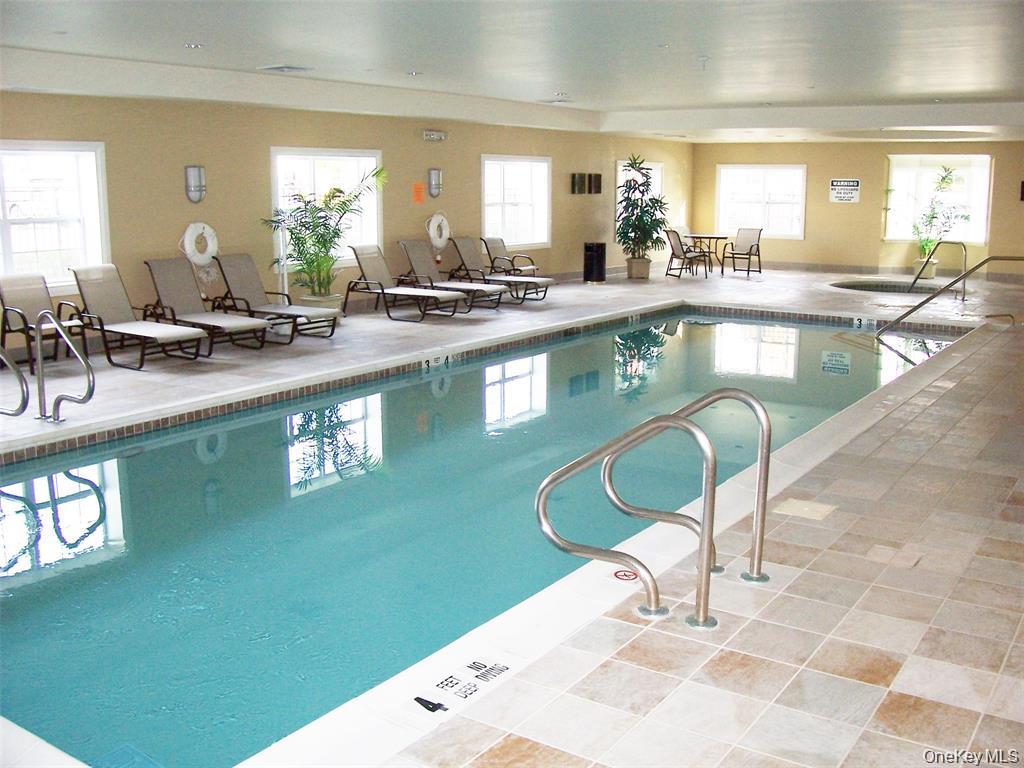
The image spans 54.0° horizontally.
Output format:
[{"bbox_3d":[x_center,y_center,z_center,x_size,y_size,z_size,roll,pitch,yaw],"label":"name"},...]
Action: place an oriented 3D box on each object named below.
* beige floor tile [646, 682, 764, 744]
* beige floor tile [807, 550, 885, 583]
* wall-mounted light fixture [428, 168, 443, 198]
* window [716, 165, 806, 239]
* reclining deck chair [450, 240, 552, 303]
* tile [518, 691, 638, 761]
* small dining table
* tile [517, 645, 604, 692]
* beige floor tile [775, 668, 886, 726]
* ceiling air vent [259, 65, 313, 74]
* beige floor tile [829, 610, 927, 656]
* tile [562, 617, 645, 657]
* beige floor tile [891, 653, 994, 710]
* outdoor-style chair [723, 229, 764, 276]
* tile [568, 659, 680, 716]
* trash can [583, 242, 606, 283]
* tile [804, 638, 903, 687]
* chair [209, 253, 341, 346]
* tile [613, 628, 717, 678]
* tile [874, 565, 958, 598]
[{"bbox_3d":[0.645,1.072,3.288,0.300,0.010,0.300,7,13,34],"label":"beige floor tile"},{"bbox_3d":[1.530,0.834,4.577,0.300,0.010,0.300,7,13,34],"label":"beige floor tile"},{"bbox_3d":[-1.128,-3.024,15.170,0.100,0.430,0.270,7,13,34],"label":"wall-mounted light fixture"},{"bbox_3d":[5.252,-3.836,21.174,1.960,1.540,0.120,7,13,34],"label":"window"},{"bbox_3d":[-0.126,-1.716,15.115,1.610,0.920,0.690,7,13,34],"label":"reclining deck chair"},{"bbox_3d":[0.218,1.099,3.227,0.300,0.010,0.300,7,13,34],"label":"tile"},{"bbox_3d":[3.774,-2.489,19.513,0.880,0.720,0.880,7,13,34],"label":"small dining table"},{"bbox_3d":[0.186,1.018,3.601,0.205,0.010,0.300,7,13,34],"label":"tile"},{"bbox_3d":[1.057,1.042,3.332,0.304,0.012,0.304,8,13,34],"label":"beige floor tile"},{"bbox_3d":[-2.534,-3.520,11.280,0.460,0.040,0.460,7,13,34],"label":"ceiling air vent"},{"bbox_3d":[1.405,0.947,3.835,0.304,0.012,0.304,8,13,34],"label":"beige floor tile"},{"bbox_3d":[0.349,0.957,3.791,0.200,0.010,0.300,7,13,34],"label":"tile"},{"bbox_3d":[1.486,1.032,3.450,0.300,0.010,0.300,7,13,34],"label":"beige floor tile"},{"bbox_3d":[4.408,-2.500,19.192,0.570,0.900,0.660,7,13,34],"label":"outdoor-style chair"},{"bbox_3d":[0.395,1.051,3.479,0.300,0.010,0.300,7,13,34],"label":"tile"},{"bbox_3d":[1.514,-2.202,18.306,0.400,0.710,0.400,1,11,7],"label":"trash can"},{"bbox_3d":[1.224,0.989,3.562,0.300,0.010,0.300,7,13,34],"label":"tile"},{"bbox_3d":[-2.596,-0.970,11.280,1.600,0.910,0.670,7,13,34],"label":"chair"},{"bbox_3d":[0.569,0.994,3.707,0.300,0.010,0.300,7,13,34],"label":"tile"},{"bbox_3d":[1.752,0.851,4.339,0.304,0.012,0.304,8,13,34],"label":"tile"}]

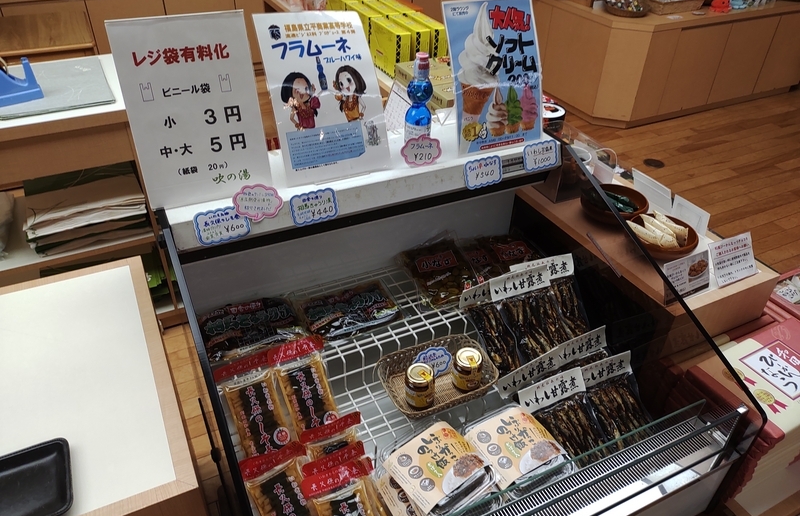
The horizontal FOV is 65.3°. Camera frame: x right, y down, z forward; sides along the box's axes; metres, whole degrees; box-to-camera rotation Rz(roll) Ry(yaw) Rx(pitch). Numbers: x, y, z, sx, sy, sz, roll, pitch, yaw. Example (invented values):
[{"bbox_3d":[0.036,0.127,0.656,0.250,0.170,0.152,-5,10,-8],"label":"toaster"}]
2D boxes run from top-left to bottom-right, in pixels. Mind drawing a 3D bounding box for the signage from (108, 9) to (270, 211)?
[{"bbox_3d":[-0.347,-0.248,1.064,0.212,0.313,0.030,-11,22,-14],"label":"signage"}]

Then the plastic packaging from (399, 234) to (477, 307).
[{"bbox_3d":[0.086,0.035,1.436,0.130,0.033,0.165,-15,51,-22],"label":"plastic packaging"}]

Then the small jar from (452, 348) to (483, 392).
[{"bbox_3d":[0.127,0.212,1.178,0.052,0.067,0.052,1,36,-1],"label":"small jar"}]

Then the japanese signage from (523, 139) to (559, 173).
[{"bbox_3d":[0.298,-0.215,1.313,0.083,0.056,0.005,-15,19,-22],"label":"japanese signage"}]

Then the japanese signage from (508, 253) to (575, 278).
[{"bbox_3d":[0.297,0.029,1.297,0.144,0.049,0.005,-11,13,-16],"label":"japanese signage"}]

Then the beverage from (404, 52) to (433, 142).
[{"bbox_3d":[0.036,-0.297,1.219,0.055,0.200,0.055,1,36,-1],"label":"beverage"}]

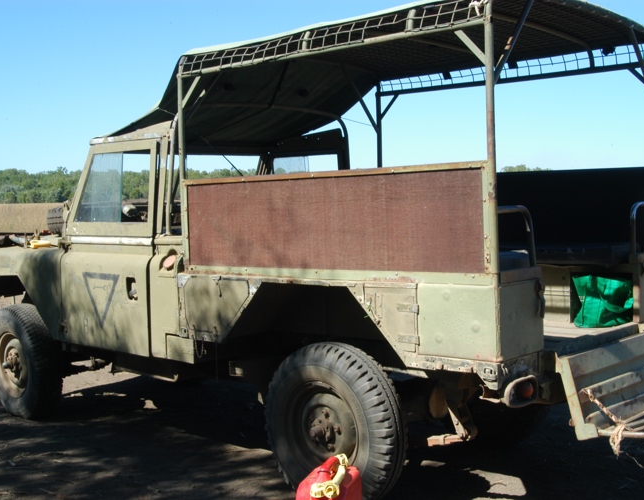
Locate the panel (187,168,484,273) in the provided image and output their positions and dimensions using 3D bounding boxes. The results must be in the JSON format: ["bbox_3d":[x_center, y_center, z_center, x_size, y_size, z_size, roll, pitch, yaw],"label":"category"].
[{"bbox_3d":[-0.029,-0.122,4.046,1.768,0.424,0.040,1,3,41],"label":"panel"}]

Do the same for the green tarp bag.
[{"bbox_3d":[1.424,0.261,4.434,0.293,0.263,0.212,-1,3,-5],"label":"green tarp bag"}]

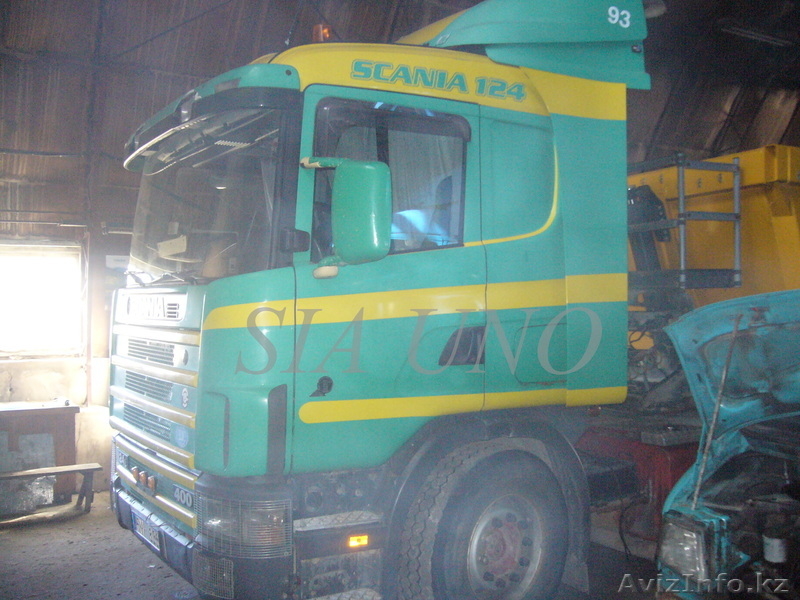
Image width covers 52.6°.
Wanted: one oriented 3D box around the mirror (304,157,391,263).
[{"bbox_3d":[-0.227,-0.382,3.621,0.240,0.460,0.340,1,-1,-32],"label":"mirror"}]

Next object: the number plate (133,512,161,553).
[{"bbox_3d":[-1.388,1.264,4.433,0.020,0.115,0.520,1,-1,-32],"label":"number plate"}]

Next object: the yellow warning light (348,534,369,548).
[{"bbox_3d":[-0.195,1.117,3.753,0.095,0.046,0.025,1,-1,-32],"label":"yellow warning light"}]

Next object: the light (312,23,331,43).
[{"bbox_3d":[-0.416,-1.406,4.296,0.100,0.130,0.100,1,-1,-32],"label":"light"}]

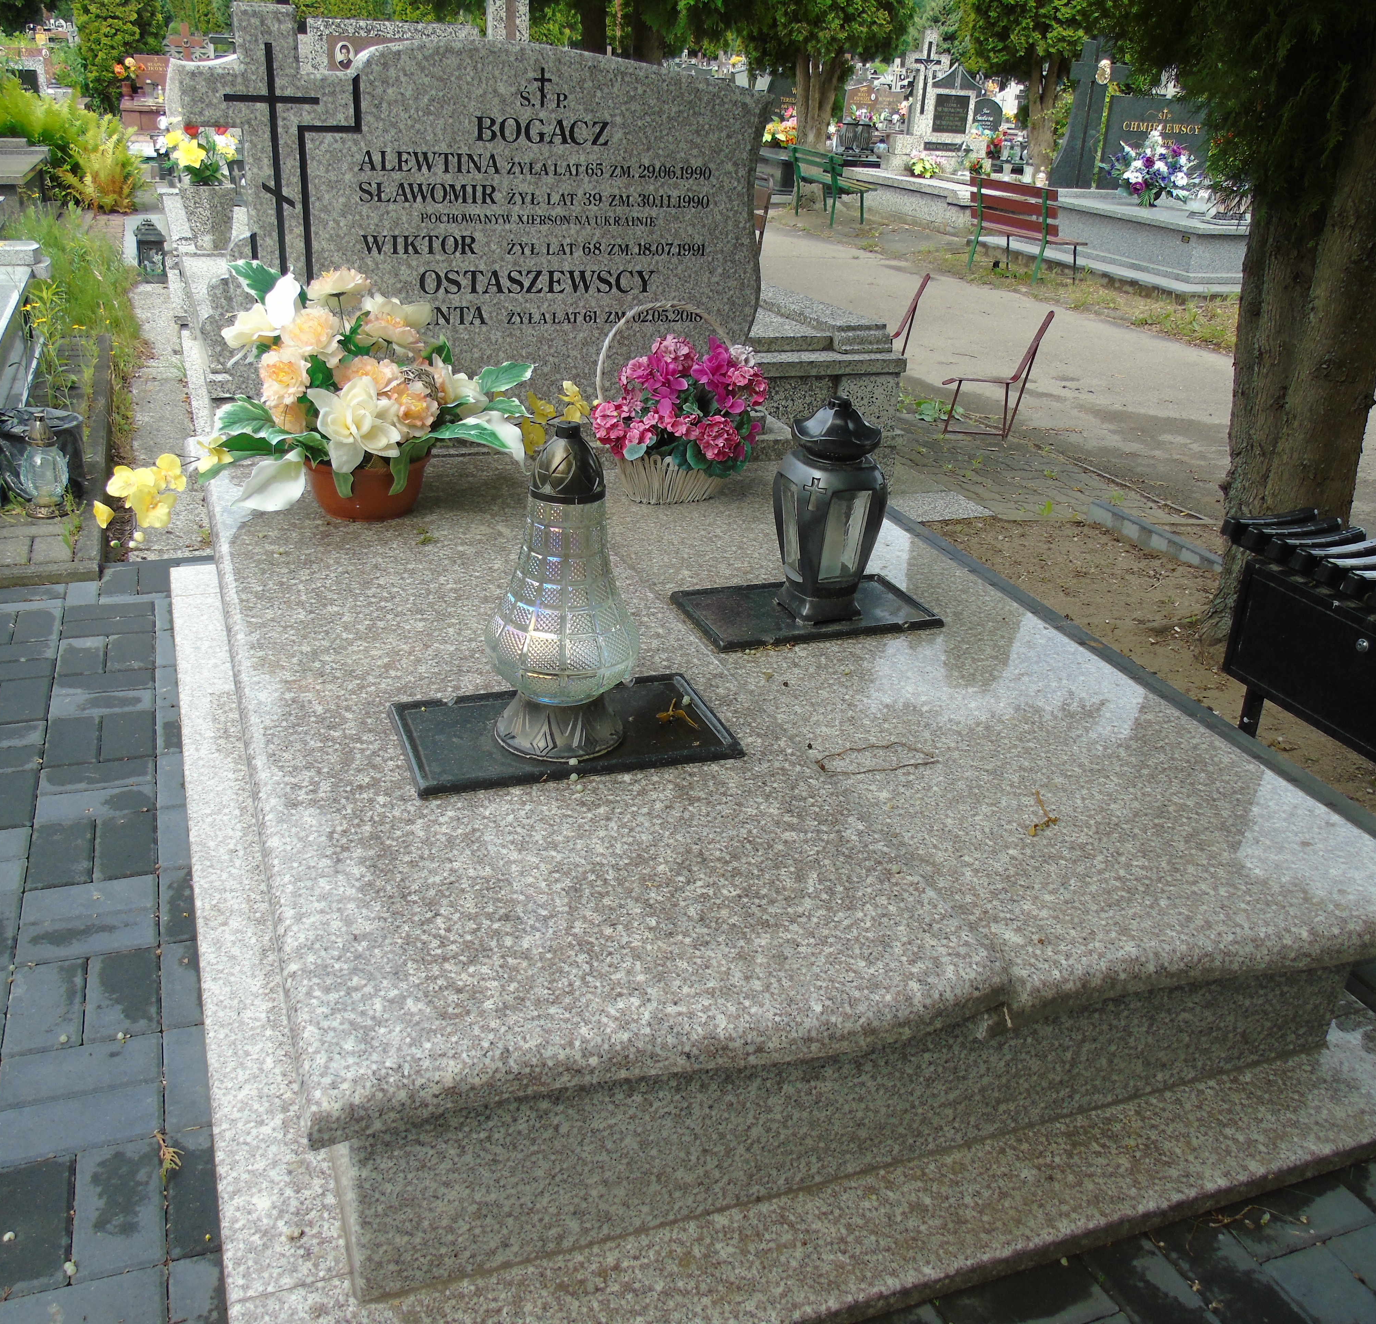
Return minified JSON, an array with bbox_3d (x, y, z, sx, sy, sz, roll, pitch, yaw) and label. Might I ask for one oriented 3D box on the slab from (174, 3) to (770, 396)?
[{"bbox_3d":[-0.448,-1.011,3.008,1.360,0.910,0.140,-6,27,-20],"label":"slab"}]

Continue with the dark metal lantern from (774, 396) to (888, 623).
[{"bbox_3d":[0.260,-0.283,2.354,0.210,0.398,0.210,-6,27,-20],"label":"dark metal lantern"}]

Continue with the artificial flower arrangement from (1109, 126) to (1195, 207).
[{"bbox_3d":[4.006,-4.288,11.047,0.620,0.600,0.500,-6,25,-20],"label":"artificial flower arrangement"}]

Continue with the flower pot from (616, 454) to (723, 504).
[{"bbox_3d":[-0.053,-0.497,3.141,0.260,0.118,0.250,-6,25,-20],"label":"flower pot"}]

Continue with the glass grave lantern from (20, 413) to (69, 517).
[{"bbox_3d":[-1.742,-0.546,3.466,0.132,0.285,0.132,-6,25,-20],"label":"glass grave lantern"}]

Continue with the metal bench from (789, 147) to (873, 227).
[{"bbox_3d":[1.693,-5.507,14.775,0.550,0.780,1.300,-6,27,-20],"label":"metal bench"}]

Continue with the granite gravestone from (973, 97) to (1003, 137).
[{"bbox_3d":[4.170,-7.439,17.739,0.420,0.750,0.080,-6,25,-20],"label":"granite gravestone"}]

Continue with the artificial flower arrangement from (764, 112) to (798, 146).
[{"bbox_3d":[1.324,-7.516,18.000,0.520,0.480,0.450,-6,27,-20],"label":"artificial flower arrangement"}]

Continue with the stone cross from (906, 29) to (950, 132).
[{"bbox_3d":[2.579,-6.190,13.709,0.440,1.050,0.150,-6,25,-20],"label":"stone cross"}]

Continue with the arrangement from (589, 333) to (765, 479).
[{"bbox_3d":[-0.031,-0.599,2.928,0.390,0.300,0.330,-6,27,-20],"label":"arrangement"}]

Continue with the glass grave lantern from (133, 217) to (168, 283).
[{"bbox_3d":[-2.844,-2.170,6.721,0.170,0.310,0.170,-11,29,-27],"label":"glass grave lantern"}]

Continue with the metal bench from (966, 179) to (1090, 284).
[{"bbox_3d":[2.689,-3.440,10.142,0.514,0.714,1.008,-6,25,-20],"label":"metal bench"}]

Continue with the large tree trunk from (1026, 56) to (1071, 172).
[{"bbox_3d":[4.523,-6.888,16.452,0.430,1.750,0.430,-6,25,-20],"label":"large tree trunk"}]

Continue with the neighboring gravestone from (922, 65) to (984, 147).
[{"bbox_3d":[3.365,-7.054,16.200,0.750,1.080,0.250,-6,27,-20],"label":"neighboring gravestone"}]

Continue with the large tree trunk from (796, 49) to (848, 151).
[{"bbox_3d":[1.448,-5.635,13.433,0.470,1.600,0.470,-6,25,-20],"label":"large tree trunk"}]

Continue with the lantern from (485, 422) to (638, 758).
[{"bbox_3d":[-0.181,-0.104,1.787,0.225,0.470,0.225,-6,27,-20],"label":"lantern"}]

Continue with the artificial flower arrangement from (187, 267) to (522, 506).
[{"bbox_3d":[-0.715,-0.588,2.762,0.670,0.510,0.450,-6,25,-20],"label":"artificial flower arrangement"}]

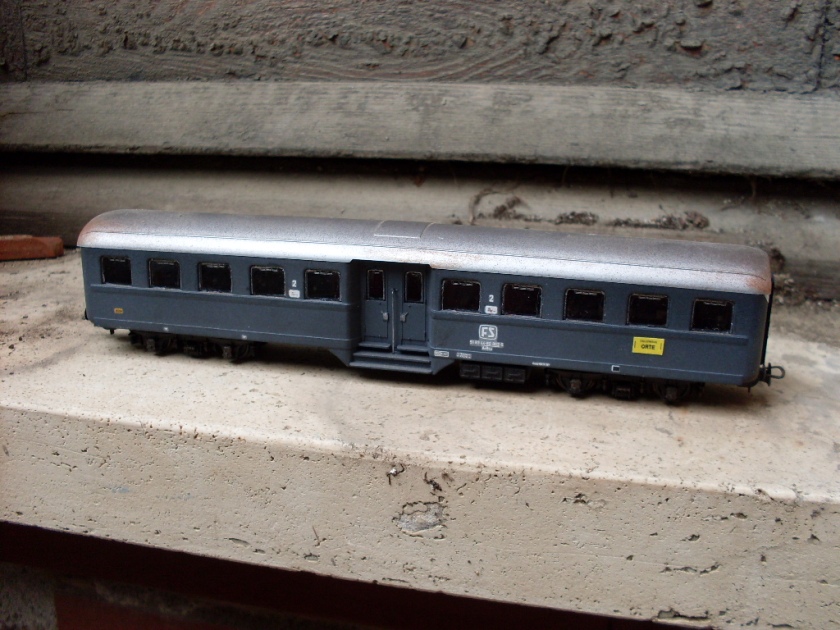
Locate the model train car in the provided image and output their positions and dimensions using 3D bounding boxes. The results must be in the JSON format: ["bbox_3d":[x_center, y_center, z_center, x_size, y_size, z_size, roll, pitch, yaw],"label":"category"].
[{"bbox_3d":[-0.005,-0.005,0.286,0.225,0.046,0.034,5,15,13],"label":"model train car"}]

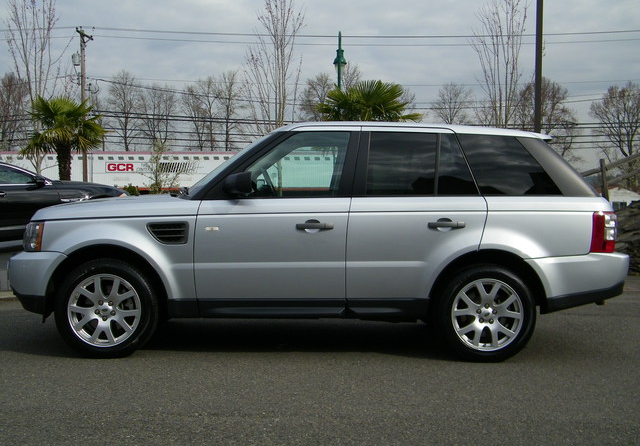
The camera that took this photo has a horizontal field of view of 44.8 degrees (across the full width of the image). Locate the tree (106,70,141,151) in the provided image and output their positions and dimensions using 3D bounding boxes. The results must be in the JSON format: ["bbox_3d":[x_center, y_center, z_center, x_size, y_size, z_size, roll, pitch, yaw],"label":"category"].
[{"bbox_3d":[-19.769,-9.338,78.411,3.586,12.190,3.586,0,4,0],"label":"tree"}]

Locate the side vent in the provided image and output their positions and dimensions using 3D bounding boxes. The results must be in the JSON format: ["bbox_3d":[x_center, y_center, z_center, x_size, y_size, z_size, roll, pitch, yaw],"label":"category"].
[{"bbox_3d":[-1.087,0.075,5.543,0.305,0.172,0.050,0,4,1],"label":"side vent"}]

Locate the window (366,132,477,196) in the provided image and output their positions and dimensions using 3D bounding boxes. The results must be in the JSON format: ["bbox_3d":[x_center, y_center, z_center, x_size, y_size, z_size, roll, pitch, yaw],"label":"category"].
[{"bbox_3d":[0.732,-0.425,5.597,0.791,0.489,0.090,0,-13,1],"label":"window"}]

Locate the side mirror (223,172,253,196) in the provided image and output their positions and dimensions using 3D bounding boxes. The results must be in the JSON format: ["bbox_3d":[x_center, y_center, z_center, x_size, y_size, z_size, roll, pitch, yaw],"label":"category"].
[{"bbox_3d":[-0.579,-0.277,5.447,0.180,0.172,0.240,0,4,1],"label":"side mirror"}]

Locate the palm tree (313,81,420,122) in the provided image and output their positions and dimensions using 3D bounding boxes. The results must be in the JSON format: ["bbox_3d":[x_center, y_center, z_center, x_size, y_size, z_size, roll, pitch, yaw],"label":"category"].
[{"bbox_3d":[0.980,-1.325,15.604,2.116,3.087,2.116,0,4,0],"label":"palm tree"}]

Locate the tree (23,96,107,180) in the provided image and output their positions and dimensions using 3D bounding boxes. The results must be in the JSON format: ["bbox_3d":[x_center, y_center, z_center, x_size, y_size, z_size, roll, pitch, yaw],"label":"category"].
[{"bbox_3d":[-5.930,-1.472,18.100,1.947,2.974,1.947,0,4,0],"label":"tree"}]

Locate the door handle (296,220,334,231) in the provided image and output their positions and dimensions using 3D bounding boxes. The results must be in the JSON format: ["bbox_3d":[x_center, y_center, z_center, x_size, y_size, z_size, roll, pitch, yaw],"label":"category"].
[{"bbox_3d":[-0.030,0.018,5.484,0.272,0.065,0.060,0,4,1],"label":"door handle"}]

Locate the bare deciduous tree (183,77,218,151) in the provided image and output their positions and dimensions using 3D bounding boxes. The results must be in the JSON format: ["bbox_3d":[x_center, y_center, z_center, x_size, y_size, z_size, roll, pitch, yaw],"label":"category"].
[{"bbox_3d":[-12.032,-8.915,78.386,3.797,11.427,3.797,0,4,0],"label":"bare deciduous tree"}]

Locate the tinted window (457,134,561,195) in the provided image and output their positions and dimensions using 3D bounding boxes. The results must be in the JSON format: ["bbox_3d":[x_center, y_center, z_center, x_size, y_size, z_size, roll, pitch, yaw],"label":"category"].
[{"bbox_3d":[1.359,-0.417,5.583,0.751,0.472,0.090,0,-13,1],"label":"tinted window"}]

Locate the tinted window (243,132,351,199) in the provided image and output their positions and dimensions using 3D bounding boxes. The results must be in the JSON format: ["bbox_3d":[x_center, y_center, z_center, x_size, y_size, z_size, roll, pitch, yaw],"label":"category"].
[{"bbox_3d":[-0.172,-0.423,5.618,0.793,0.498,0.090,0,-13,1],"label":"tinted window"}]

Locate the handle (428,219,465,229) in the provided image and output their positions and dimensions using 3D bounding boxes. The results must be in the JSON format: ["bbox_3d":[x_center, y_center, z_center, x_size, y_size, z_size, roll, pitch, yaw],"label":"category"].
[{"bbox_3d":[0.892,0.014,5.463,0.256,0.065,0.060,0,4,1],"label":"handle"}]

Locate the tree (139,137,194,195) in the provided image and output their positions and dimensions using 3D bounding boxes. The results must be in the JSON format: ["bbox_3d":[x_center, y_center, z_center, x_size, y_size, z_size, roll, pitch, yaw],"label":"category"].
[{"bbox_3d":[-4.157,-1.245,21.072,1.514,2.139,1.514,0,4,0],"label":"tree"}]

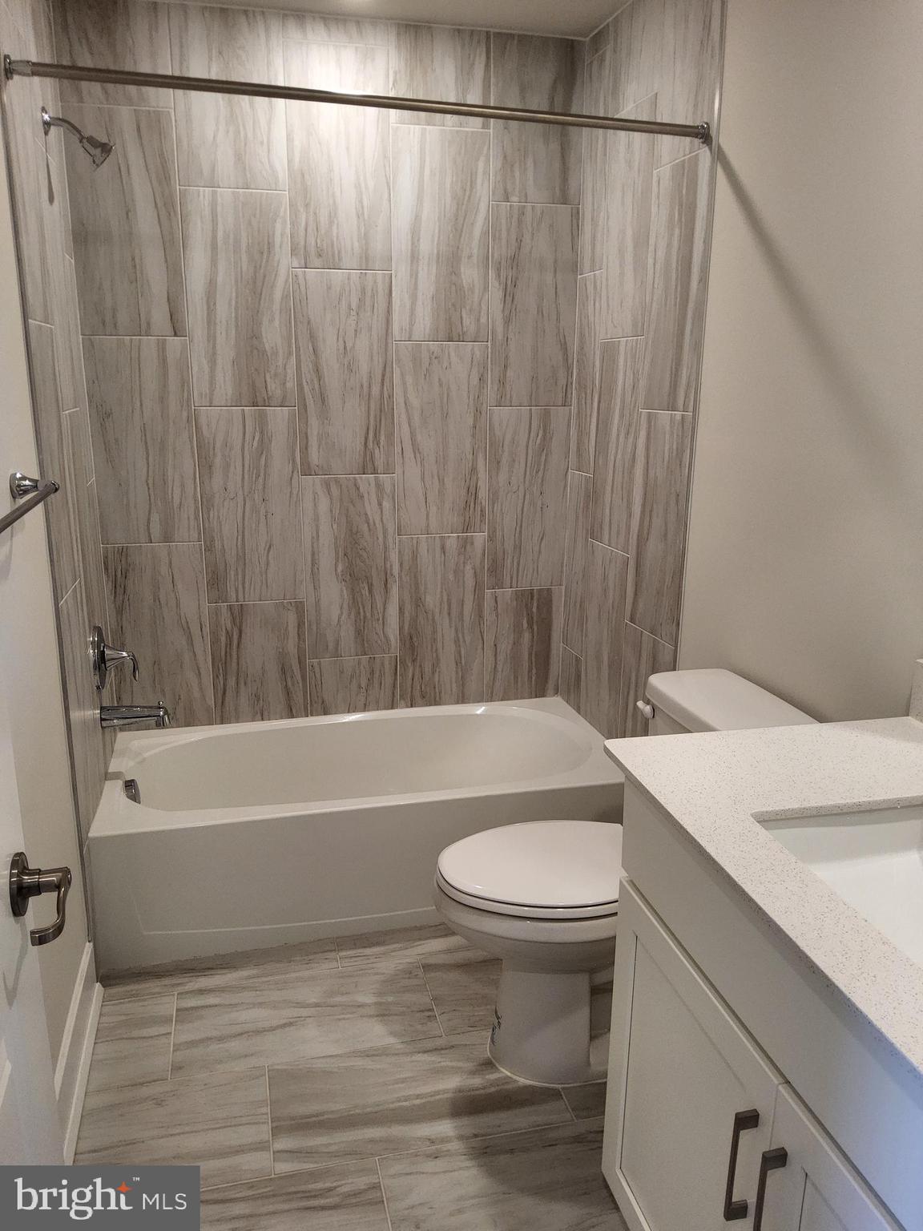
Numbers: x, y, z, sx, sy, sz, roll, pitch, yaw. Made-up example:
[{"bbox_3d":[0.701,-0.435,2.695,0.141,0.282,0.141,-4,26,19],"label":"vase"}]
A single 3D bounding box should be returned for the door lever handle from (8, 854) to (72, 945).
[{"bbox_3d":[-0.430,0.289,0.900,0.058,0.073,0.142,-3,15,-14],"label":"door lever handle"}]

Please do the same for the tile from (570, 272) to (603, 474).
[{"bbox_3d":[0.402,-0.766,2.853,0.010,0.611,0.181,-4,15,-15],"label":"tile"}]

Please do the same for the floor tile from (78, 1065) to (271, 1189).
[{"bbox_3d":[-0.589,1.065,1.814,0.389,0.010,0.301,-3,15,-13],"label":"floor tile"}]

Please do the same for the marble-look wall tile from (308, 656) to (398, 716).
[{"bbox_3d":[-0.366,0.236,3.012,0.299,0.194,0.010,-3,15,-13],"label":"marble-look wall tile"}]

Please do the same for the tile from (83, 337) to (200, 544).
[{"bbox_3d":[-0.951,-0.515,2.670,0.295,0.606,0.010,-3,15,-13],"label":"tile"}]

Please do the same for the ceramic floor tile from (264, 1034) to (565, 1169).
[{"bbox_3d":[-0.098,1.038,1.930,0.616,0.010,0.301,-3,15,-13],"label":"ceramic floor tile"}]

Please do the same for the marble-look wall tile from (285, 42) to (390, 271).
[{"bbox_3d":[-0.353,-1.328,2.597,0.303,0.605,0.010,-3,15,-14],"label":"marble-look wall tile"}]

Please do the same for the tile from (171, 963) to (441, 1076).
[{"bbox_3d":[-0.369,0.956,2.125,0.606,0.010,0.295,-3,15,-14],"label":"tile"}]

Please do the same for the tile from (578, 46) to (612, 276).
[{"bbox_3d":[0.406,-1.360,2.698,0.010,0.611,0.181,-4,15,-15],"label":"tile"}]

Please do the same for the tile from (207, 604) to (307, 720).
[{"bbox_3d":[-0.666,0.154,2.933,0.305,0.404,0.010,-3,15,-13],"label":"tile"}]

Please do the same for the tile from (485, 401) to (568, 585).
[{"bbox_3d":[0.226,-0.389,2.993,0.292,0.605,0.010,-3,15,-14],"label":"tile"}]

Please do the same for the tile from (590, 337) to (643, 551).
[{"bbox_3d":[0.462,-0.504,2.651,0.010,0.606,0.298,-4,15,-15],"label":"tile"}]

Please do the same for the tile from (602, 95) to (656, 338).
[{"bbox_3d":[0.465,-1.090,2.494,0.010,0.605,0.310,-3,15,-14],"label":"tile"}]

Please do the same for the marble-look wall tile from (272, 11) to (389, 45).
[{"bbox_3d":[-0.352,-1.658,2.516,0.299,0.066,0.010,-3,15,-13],"label":"marble-look wall tile"}]

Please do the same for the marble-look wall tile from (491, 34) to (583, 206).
[{"bbox_3d":[0.235,-1.508,2.721,0.288,0.466,0.010,-3,15,-13],"label":"marble-look wall tile"}]

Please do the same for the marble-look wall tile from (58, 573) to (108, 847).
[{"bbox_3d":[-0.950,0.237,2.218,0.010,0.607,0.303,-3,15,-15],"label":"marble-look wall tile"}]

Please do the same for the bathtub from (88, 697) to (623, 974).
[{"bbox_3d":[-0.279,0.604,2.755,1.509,0.386,0.721,-3,15,-13],"label":"bathtub"}]

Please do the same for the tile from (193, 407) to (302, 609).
[{"bbox_3d":[-0.665,-0.342,2.813,0.305,0.611,0.010,-3,15,-13],"label":"tile"}]

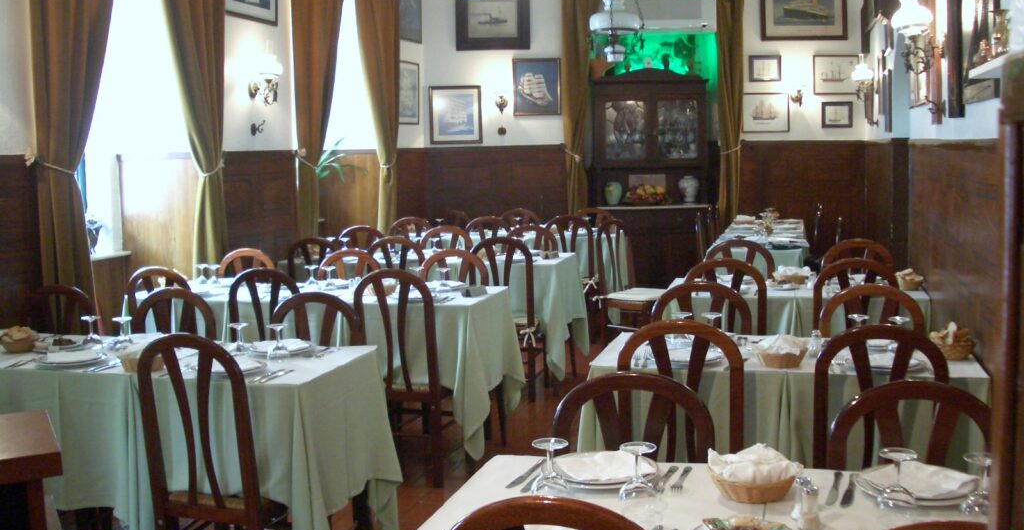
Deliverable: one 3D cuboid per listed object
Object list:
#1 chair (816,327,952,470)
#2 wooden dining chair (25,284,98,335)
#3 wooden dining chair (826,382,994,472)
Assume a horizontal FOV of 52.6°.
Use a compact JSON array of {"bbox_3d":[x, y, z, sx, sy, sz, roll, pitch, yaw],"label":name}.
[{"bbox_3d":[1.171,0.639,3.339,0.425,0.976,0.455,1,7,17],"label":"chair"},{"bbox_3d":[-1.947,0.594,4.188,0.425,0.976,0.455,1,7,17],"label":"wooden dining chair"},{"bbox_3d":[0.808,0.761,2.061,0.415,0.985,0.470,0,7,16],"label":"wooden dining chair"}]

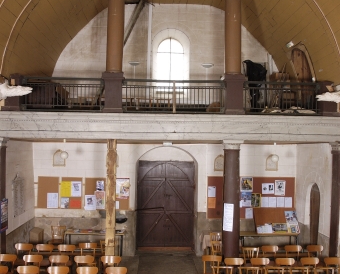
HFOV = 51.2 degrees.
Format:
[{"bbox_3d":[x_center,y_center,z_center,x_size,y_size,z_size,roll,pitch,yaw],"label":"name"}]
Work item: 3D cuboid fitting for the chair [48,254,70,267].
[{"bbox_3d":[-2.376,2.951,7.413,0.430,0.790,0.450,1,-1,-3],"label":"chair"}]

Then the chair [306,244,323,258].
[{"bbox_3d":[3.613,3.099,8.604,0.430,0.790,0.450,1,-1,-3],"label":"chair"}]

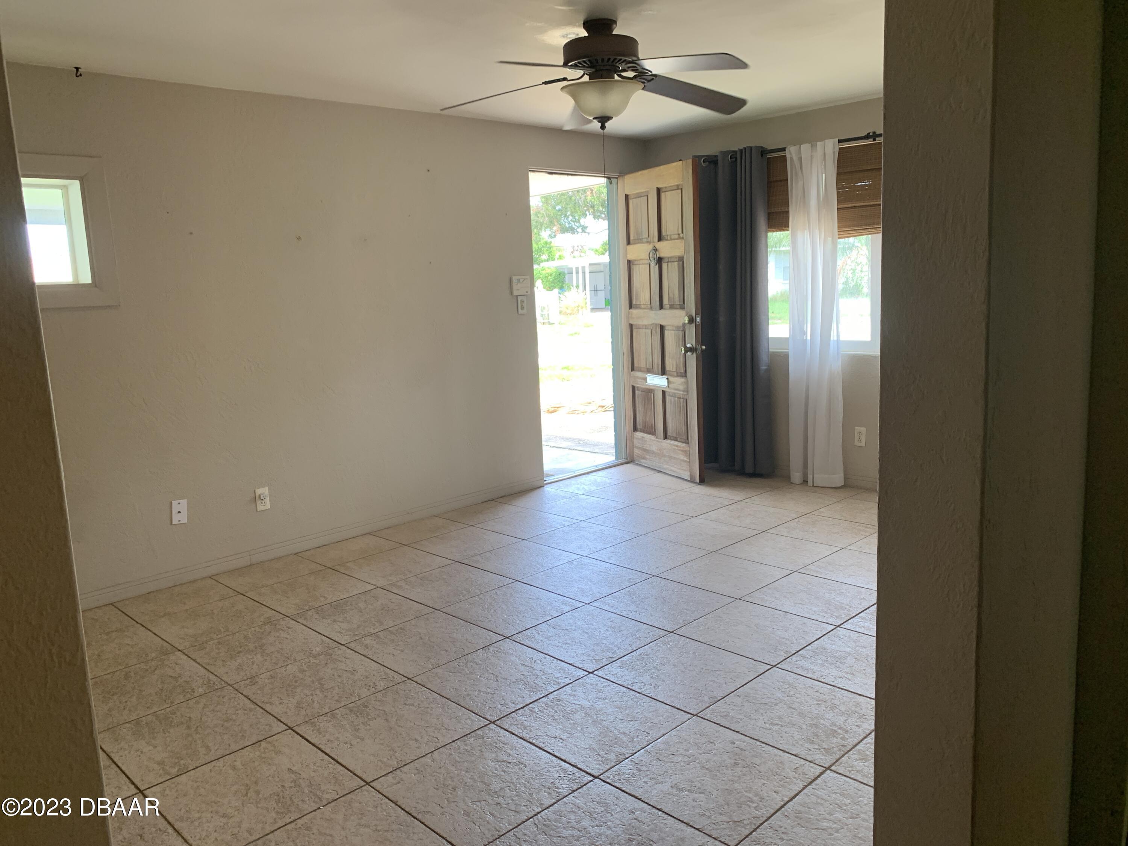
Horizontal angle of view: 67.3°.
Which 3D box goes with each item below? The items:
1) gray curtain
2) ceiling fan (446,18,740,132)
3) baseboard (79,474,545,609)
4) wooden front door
[{"bbox_3d":[1.145,-0.734,5.766,0.140,2.140,0.590,-11,13,-43],"label":"gray curtain"},{"bbox_3d":[0.149,-1.351,3.300,1.290,0.405,1.290,-11,13,-43],"label":"ceiling fan"},{"bbox_3d":[-1.177,0.605,4.773,0.016,0.076,2.936,7,13,44],"label":"baseboard"},{"bbox_3d":[0.670,-0.689,5.887,0.045,2.086,0.869,-7,10,-28],"label":"wooden front door"}]

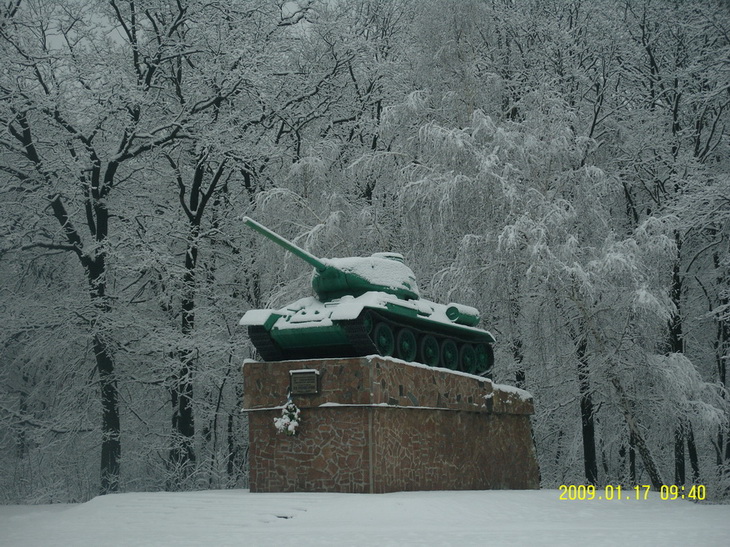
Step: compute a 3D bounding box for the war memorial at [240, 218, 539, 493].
[{"bbox_3d":[0.280,2.133,44.199,3.400,5.750,10.100,-4,-7,32],"label":"war memorial"}]

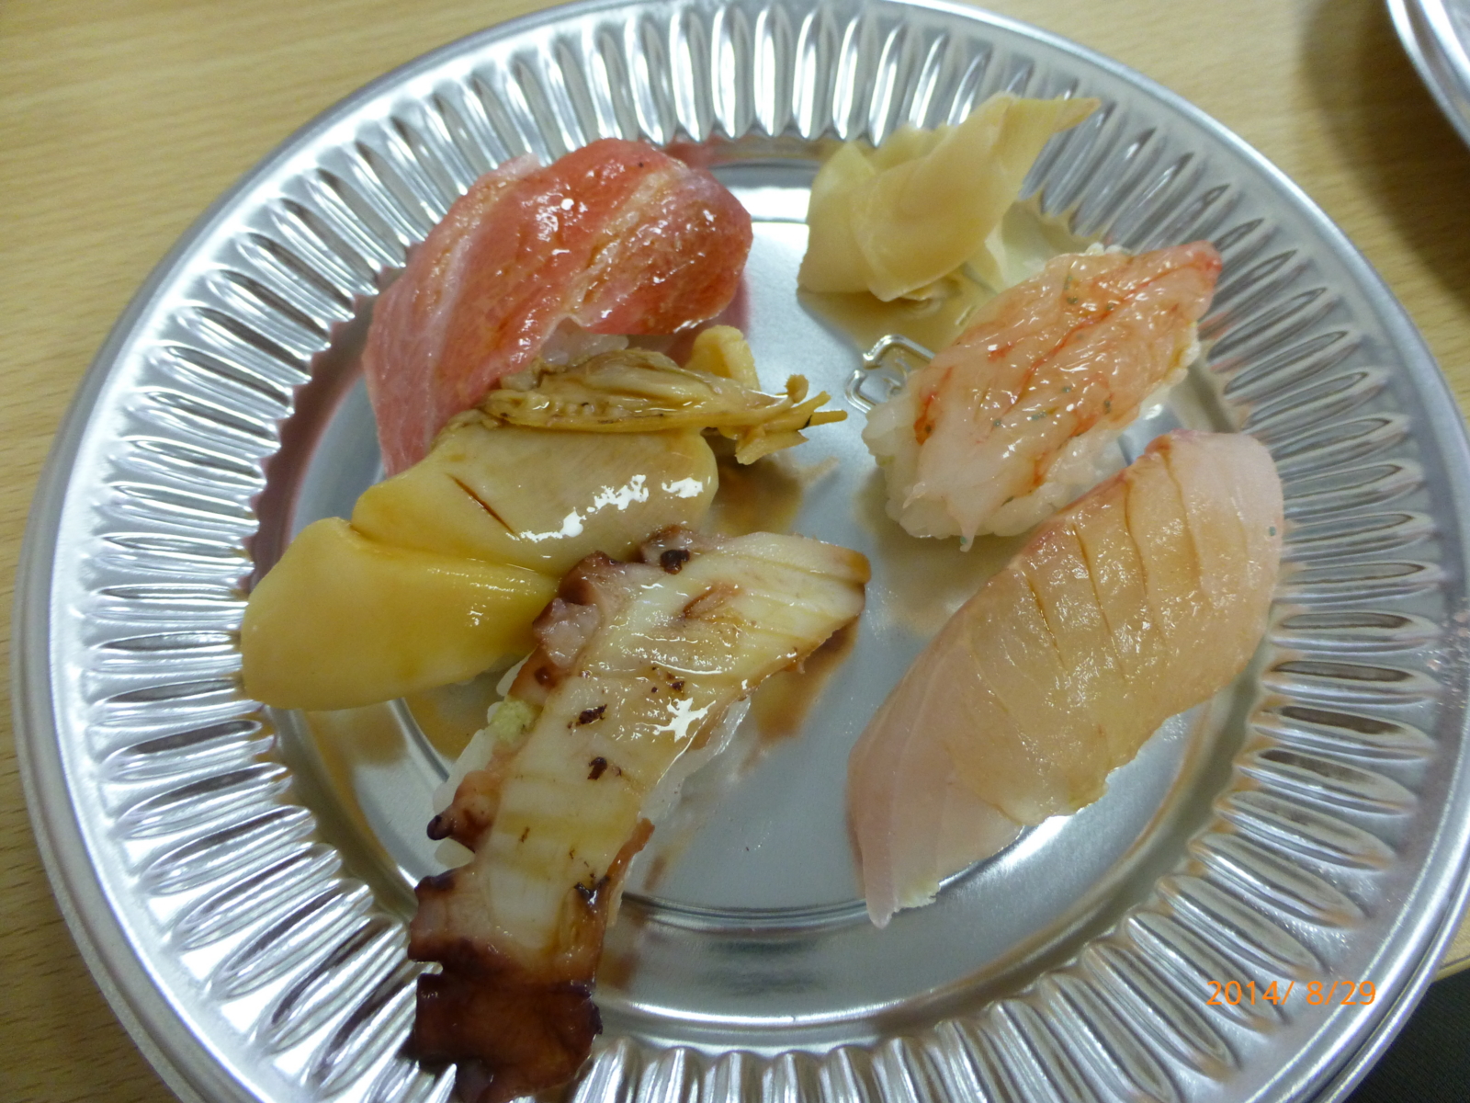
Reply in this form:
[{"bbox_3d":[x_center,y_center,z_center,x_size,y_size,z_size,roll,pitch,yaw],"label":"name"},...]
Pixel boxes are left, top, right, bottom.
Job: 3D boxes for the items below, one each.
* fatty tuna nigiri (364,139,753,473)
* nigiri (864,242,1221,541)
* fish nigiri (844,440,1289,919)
[{"bbox_3d":[-0.034,-0.049,0.185,0.076,0.032,0.037,-33,68,-12],"label":"fatty tuna nigiri"},{"bbox_3d":[0.055,-0.033,0.175,0.068,0.030,0.031,-36,69,-14],"label":"nigiri"},{"bbox_3d":[0.052,0.013,0.151,0.087,0.032,0.033,-42,70,-16],"label":"fish nigiri"}]

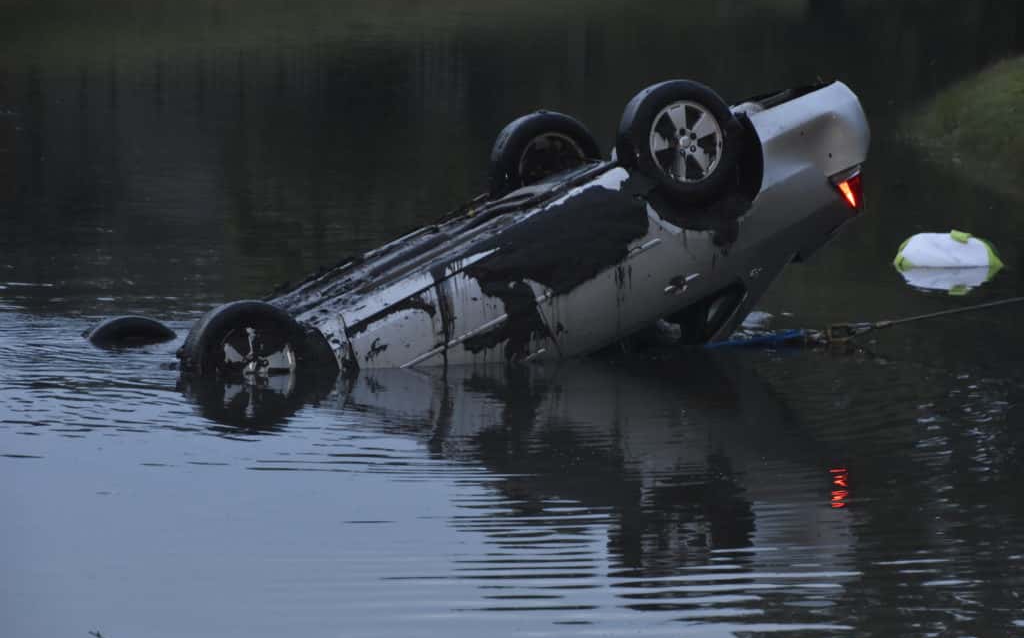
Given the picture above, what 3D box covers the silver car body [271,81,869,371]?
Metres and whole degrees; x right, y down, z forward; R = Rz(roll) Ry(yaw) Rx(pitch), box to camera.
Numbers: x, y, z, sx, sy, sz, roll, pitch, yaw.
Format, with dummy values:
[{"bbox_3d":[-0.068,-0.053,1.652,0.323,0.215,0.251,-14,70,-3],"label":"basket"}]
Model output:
[{"bbox_3d":[-0.310,0.075,23.300,5.050,1.380,1.850,-28,9,-25],"label":"silver car body"}]

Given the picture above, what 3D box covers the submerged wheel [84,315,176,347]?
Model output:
[{"bbox_3d":[-2.060,0.340,23.340,0.678,0.678,0.225,-2,-3,-27],"label":"submerged wheel"}]

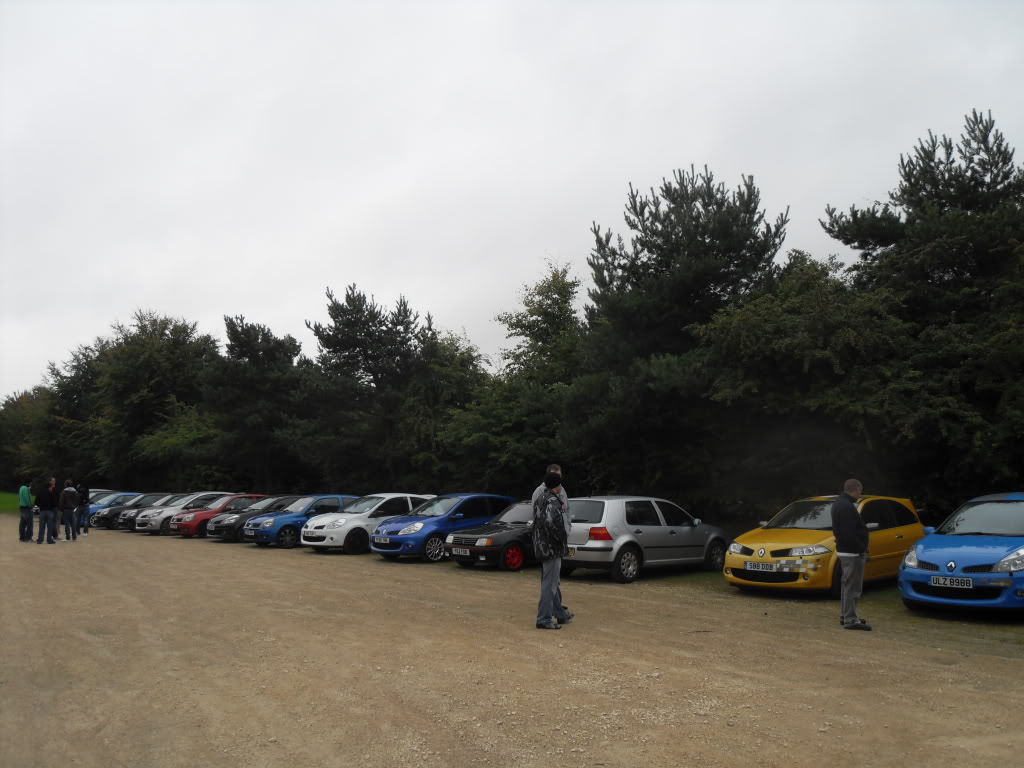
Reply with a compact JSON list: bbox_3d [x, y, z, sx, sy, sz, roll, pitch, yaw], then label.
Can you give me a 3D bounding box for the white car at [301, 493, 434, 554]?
[{"bbox_3d":[-3.617,3.628,21.882,1.790,1.485,3.990,-7,-10,43],"label":"white car"}]

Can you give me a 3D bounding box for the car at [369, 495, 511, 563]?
[{"bbox_3d":[-1.409,3.317,19.396,3.990,1.470,1.780,7,-10,-44],"label":"car"}]

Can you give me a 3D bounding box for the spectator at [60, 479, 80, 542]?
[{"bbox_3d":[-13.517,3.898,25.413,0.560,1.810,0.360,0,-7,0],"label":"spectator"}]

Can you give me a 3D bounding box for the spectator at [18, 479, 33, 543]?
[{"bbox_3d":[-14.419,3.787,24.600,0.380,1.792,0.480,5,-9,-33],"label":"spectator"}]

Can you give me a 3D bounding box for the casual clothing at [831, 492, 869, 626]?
[{"bbox_3d":[3.999,2.079,9.800,0.380,1.562,0.480,-1,-7,7],"label":"casual clothing"}]

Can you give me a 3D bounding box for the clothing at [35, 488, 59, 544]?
[{"bbox_3d":[-13.432,3.816,23.900,0.550,1.583,0.360,1,-7,-5],"label":"clothing"}]

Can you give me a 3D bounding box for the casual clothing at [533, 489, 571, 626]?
[{"bbox_3d":[0.459,1.990,9.754,0.400,1.660,0.500,3,-8,-22],"label":"casual clothing"}]

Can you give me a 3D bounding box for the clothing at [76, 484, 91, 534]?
[{"bbox_3d":[-14.642,4.296,28.409,0.380,1.740,0.480,1,-7,-12],"label":"clothing"}]

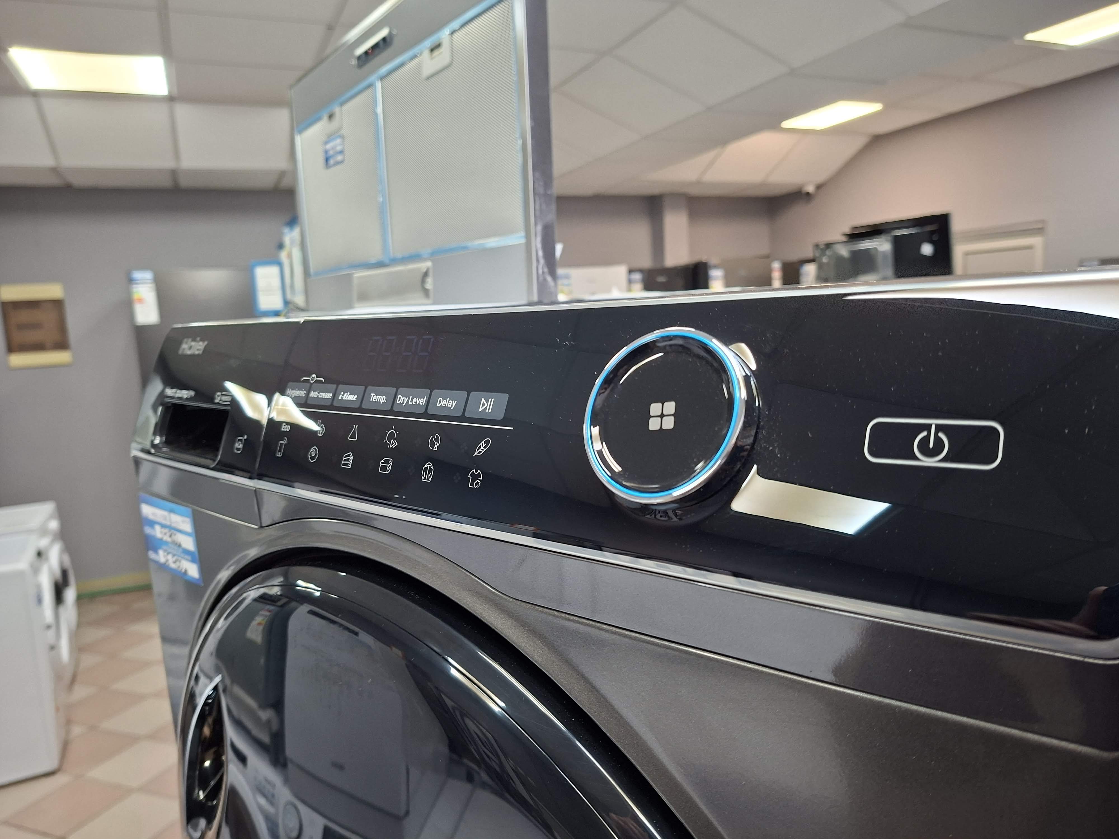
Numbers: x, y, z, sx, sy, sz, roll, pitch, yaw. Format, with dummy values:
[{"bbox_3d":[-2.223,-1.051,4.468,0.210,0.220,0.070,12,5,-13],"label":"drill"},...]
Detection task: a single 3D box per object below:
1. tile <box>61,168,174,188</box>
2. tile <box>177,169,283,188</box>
[{"bbox_3d":[-2.652,-1.467,4.510,0.595,0.020,0.595,-8,9,-25],"label":"tile"},{"bbox_3d":[-2.112,-1.540,4.760,0.595,0.020,0.595,-8,9,-25],"label":"tile"}]

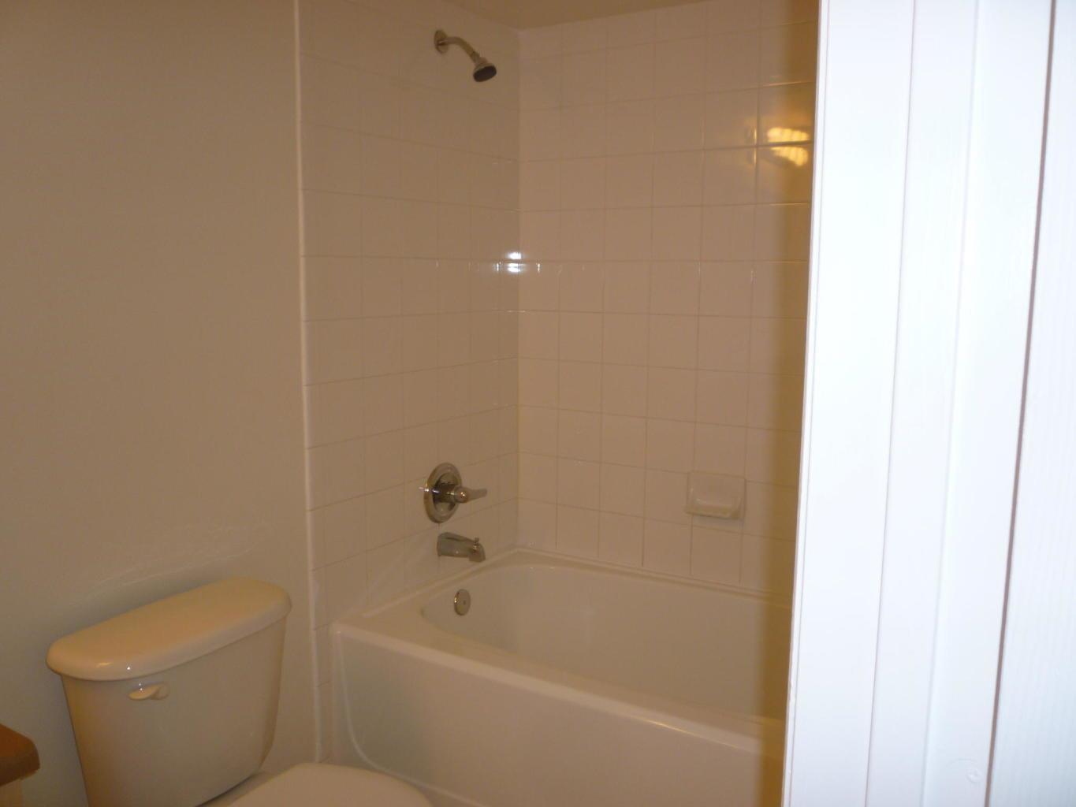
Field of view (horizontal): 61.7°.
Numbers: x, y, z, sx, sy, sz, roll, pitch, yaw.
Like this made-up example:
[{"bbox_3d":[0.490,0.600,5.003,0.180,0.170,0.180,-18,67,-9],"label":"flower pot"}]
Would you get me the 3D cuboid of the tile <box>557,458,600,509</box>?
[{"bbox_3d":[0.132,0.250,2.834,0.151,0.151,0.010,6,10,32],"label":"tile"}]

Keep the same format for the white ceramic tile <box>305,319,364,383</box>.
[{"bbox_3d":[-0.498,-0.129,2.206,0.010,0.152,0.186,6,10,32],"label":"white ceramic tile"}]

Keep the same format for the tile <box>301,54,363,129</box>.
[{"bbox_3d":[-0.489,-0.728,2.119,0.010,0.152,0.186,6,10,32],"label":"tile"}]

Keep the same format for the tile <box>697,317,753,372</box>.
[{"bbox_3d":[0.526,-0.168,2.552,0.152,0.152,0.009,5,9,32],"label":"tile"}]

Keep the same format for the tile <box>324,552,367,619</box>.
[{"bbox_3d":[-0.494,0.474,2.320,0.010,0.151,0.149,6,10,32],"label":"tile"}]

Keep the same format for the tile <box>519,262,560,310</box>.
[{"bbox_3d":[0.006,-0.369,2.825,0.151,0.152,0.010,6,10,32],"label":"tile"}]

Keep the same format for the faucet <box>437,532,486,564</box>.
[{"bbox_3d":[-0.221,0.419,2.619,0.140,0.065,0.055,6,10,32],"label":"faucet"}]

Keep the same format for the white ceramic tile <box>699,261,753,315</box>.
[{"bbox_3d":[0.527,-0.320,2.531,0.152,0.152,0.009,5,9,32],"label":"white ceramic tile"}]

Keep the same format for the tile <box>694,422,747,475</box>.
[{"bbox_3d":[0.523,0.136,2.589,0.152,0.152,0.008,5,9,32],"label":"tile"}]

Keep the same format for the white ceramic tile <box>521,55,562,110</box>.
[{"bbox_3d":[0.012,-0.970,2.747,0.150,0.149,0.010,6,10,32],"label":"white ceramic tile"}]

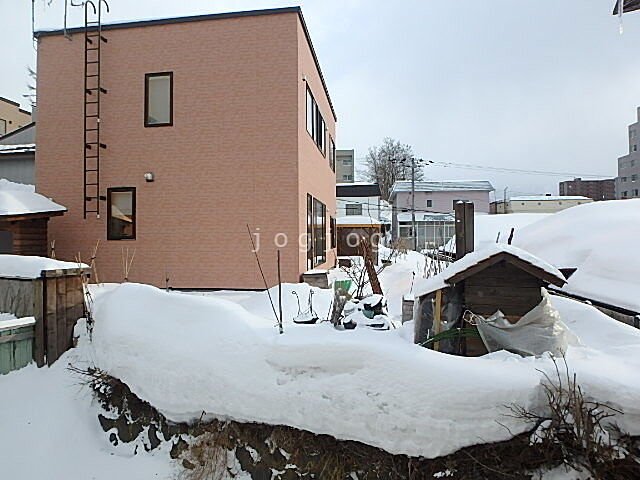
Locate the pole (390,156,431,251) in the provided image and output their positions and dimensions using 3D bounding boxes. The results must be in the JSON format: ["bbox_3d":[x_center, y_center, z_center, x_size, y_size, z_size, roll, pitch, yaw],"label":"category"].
[{"bbox_3d":[6.900,-2.350,29.000,2.500,7.800,0.800,0,0,8],"label":"pole"}]

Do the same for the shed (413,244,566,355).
[{"bbox_3d":[2.200,0.780,5.450,1.850,1.420,1.200,0,0,5],"label":"shed"}]

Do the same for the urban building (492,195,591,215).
[{"bbox_3d":[31.300,-2.400,58.000,14.500,7.800,9.000,0,0,8],"label":"urban building"}]

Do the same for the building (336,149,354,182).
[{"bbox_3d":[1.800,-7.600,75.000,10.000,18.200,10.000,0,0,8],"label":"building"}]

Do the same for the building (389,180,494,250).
[{"bbox_3d":[10.000,-1.650,33.300,7.700,6.400,7.500,0,0,8],"label":"building"}]

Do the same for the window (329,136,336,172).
[{"bbox_3d":[0.510,-3.480,16.000,0.120,1.280,1.850,0,0,8],"label":"window"}]

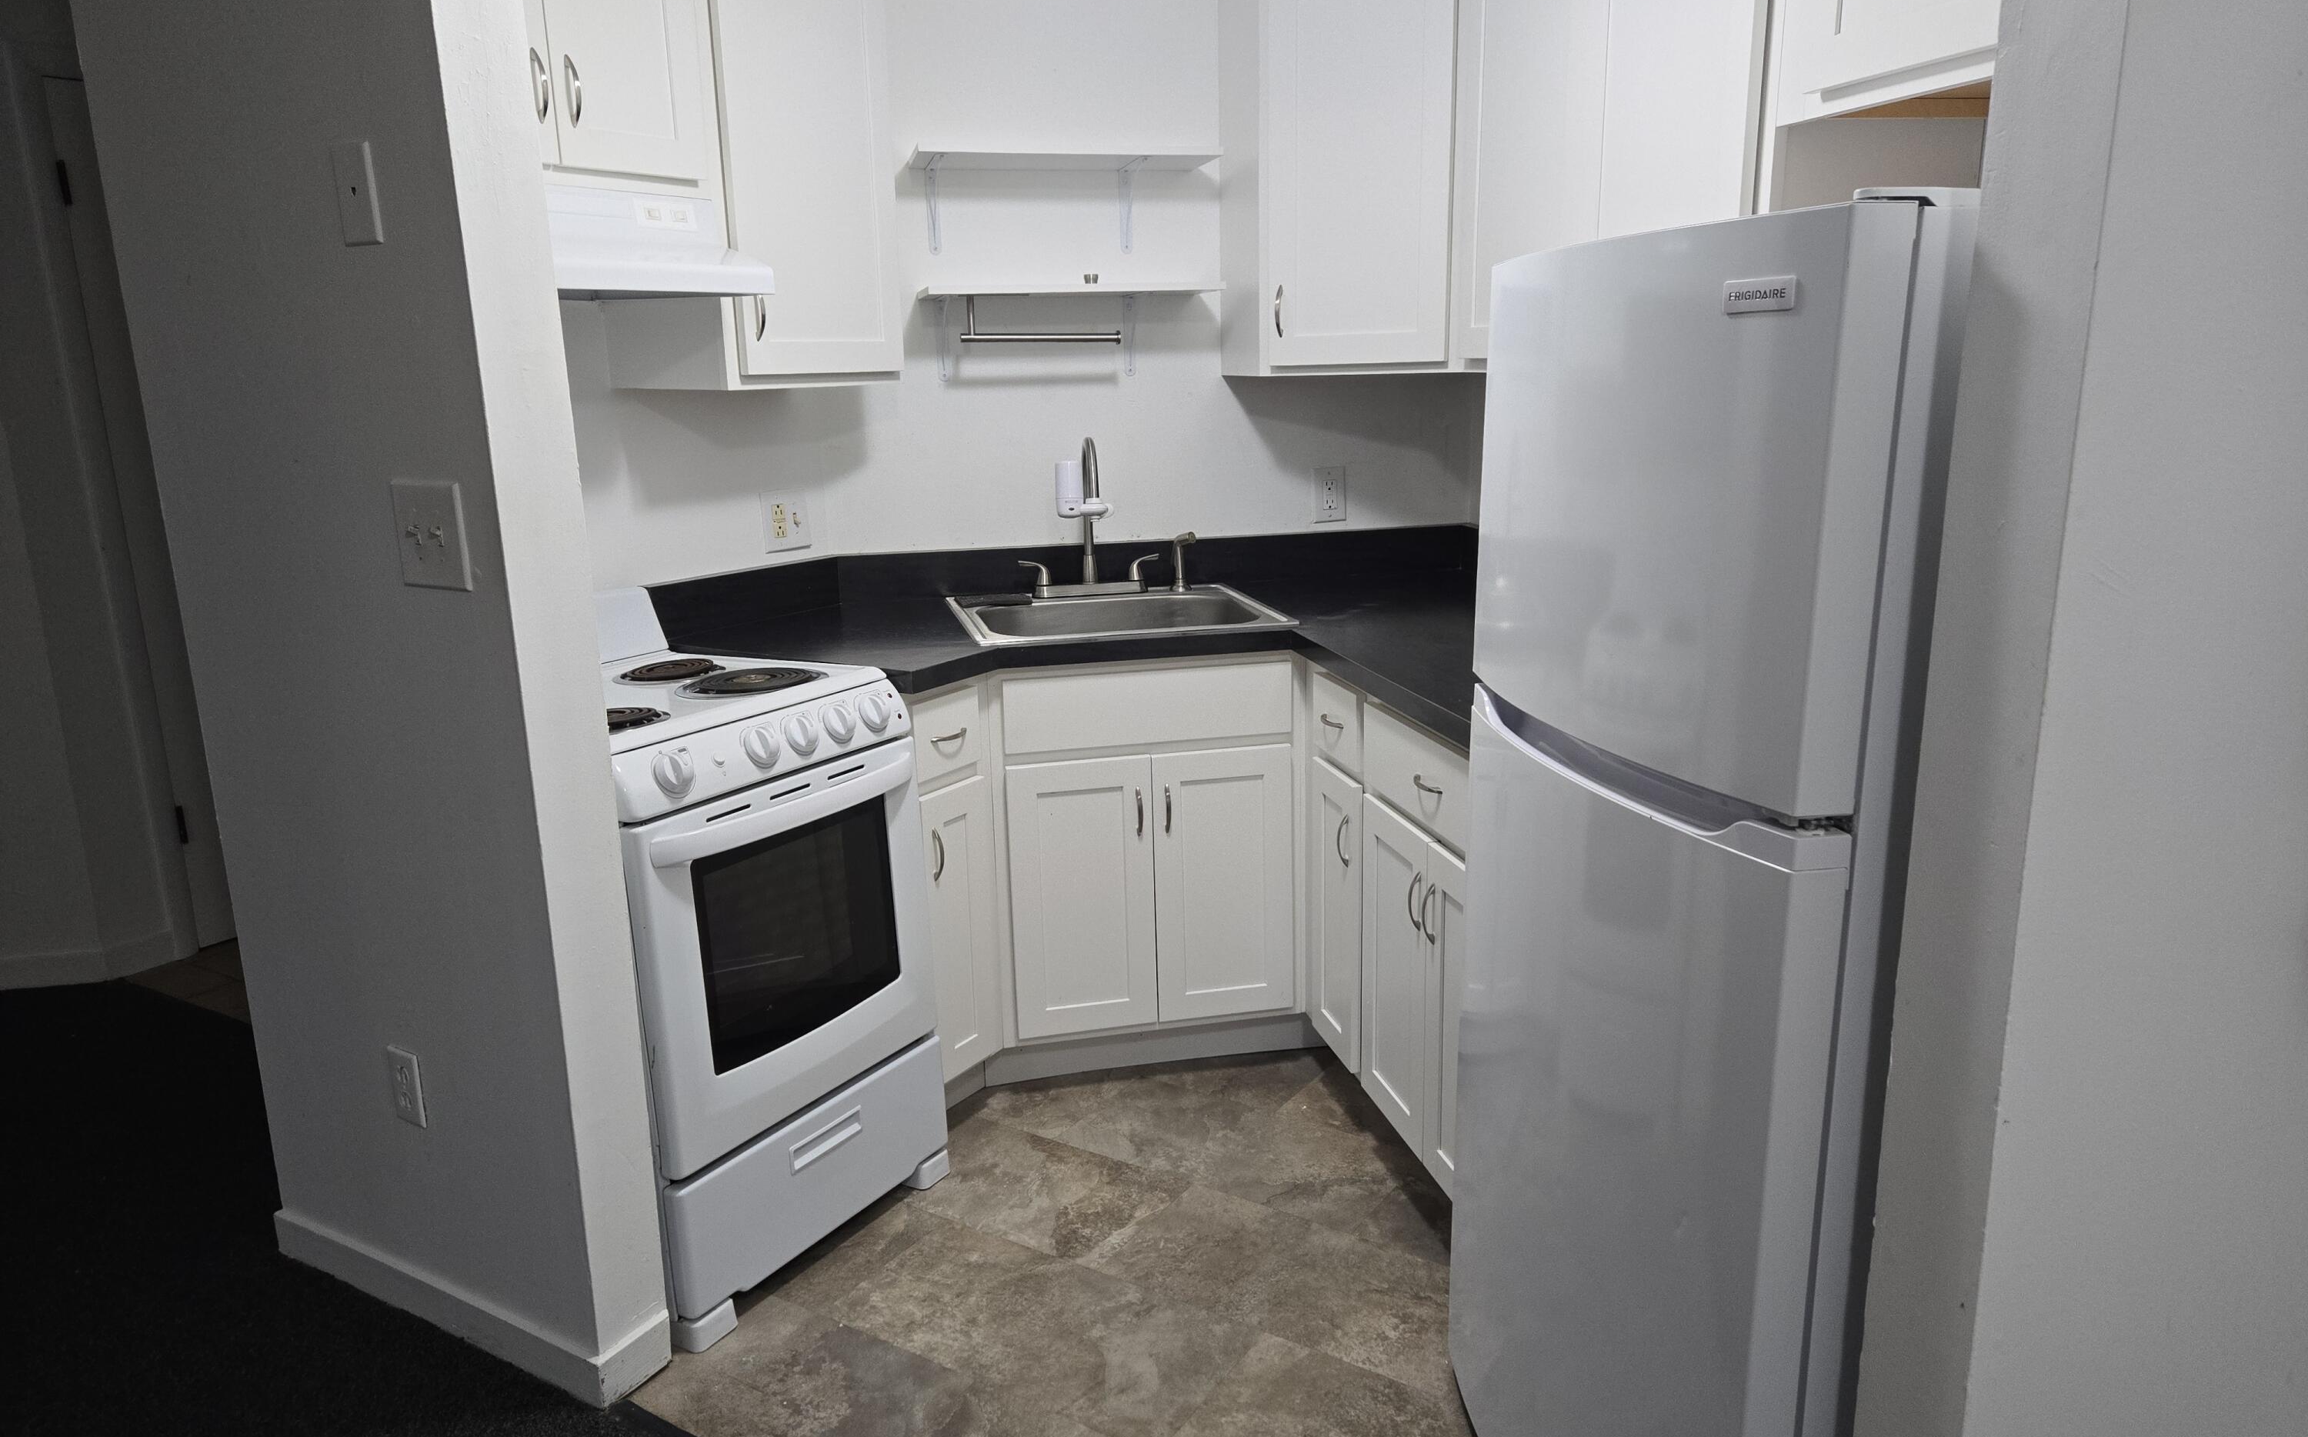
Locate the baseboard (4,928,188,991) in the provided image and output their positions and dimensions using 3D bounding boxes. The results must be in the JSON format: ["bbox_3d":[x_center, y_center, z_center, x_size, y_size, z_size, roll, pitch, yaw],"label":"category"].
[{"bbox_3d":[-2.600,0.589,3.752,0.396,0.090,0.104,-8,15,-27],"label":"baseboard"}]

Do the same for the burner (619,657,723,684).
[{"bbox_3d":[-0.824,-0.082,2.630,0.166,0.025,0.166,-1,13,0],"label":"burner"}]

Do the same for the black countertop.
[{"bbox_3d":[0.027,-0.151,2.686,1.819,0.145,1.550,-4,14,-13],"label":"black countertop"}]

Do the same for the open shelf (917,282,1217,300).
[{"bbox_3d":[-0.173,-0.896,3.218,0.615,0.019,0.250,-4,14,-12],"label":"open shelf"}]

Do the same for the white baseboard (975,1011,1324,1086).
[{"bbox_3d":[0.002,0.665,3.155,0.698,0.110,0.023,-4,14,-12],"label":"white baseboard"}]

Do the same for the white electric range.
[{"bbox_3d":[-0.826,0.353,2.567,0.705,1.025,0.615,7,16,31],"label":"white electric range"}]

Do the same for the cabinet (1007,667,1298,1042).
[{"bbox_3d":[-0.070,0.190,3.244,0.570,0.756,0.610,-4,14,-12],"label":"cabinet"}]

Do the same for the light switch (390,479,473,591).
[{"bbox_3d":[-0.914,-0.231,1.933,0.135,0.132,0.020,7,15,31],"label":"light switch"}]

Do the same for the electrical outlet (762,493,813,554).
[{"bbox_3d":[-0.752,-0.406,3.146,0.018,0.116,0.119,7,15,31],"label":"electrical outlet"}]

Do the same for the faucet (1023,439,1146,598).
[{"bbox_3d":[-0.130,-0.419,3.224,0.290,0.340,0.200,-4,14,-13],"label":"faucet"}]

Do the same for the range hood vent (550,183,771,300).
[{"bbox_3d":[-0.973,-0.740,2.388,0.440,0.160,0.615,7,16,31],"label":"range hood vent"}]

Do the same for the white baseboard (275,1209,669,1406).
[{"bbox_3d":[-1.076,0.875,2.383,0.801,0.072,0.122,7,15,31],"label":"white baseboard"}]

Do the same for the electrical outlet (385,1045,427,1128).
[{"bbox_3d":[-1.092,0.539,2.241,0.070,0.114,0.014,7,15,31],"label":"electrical outlet"}]

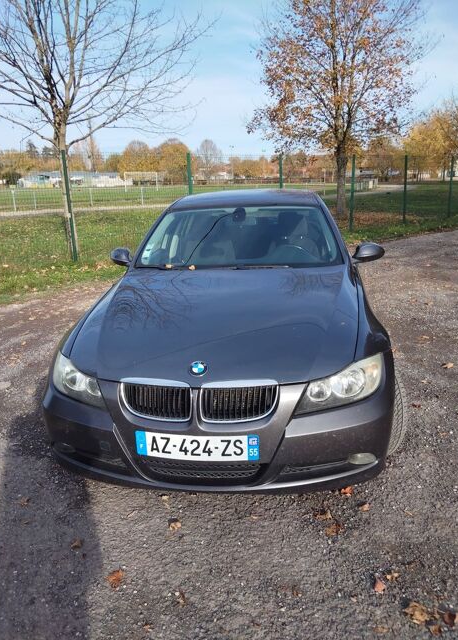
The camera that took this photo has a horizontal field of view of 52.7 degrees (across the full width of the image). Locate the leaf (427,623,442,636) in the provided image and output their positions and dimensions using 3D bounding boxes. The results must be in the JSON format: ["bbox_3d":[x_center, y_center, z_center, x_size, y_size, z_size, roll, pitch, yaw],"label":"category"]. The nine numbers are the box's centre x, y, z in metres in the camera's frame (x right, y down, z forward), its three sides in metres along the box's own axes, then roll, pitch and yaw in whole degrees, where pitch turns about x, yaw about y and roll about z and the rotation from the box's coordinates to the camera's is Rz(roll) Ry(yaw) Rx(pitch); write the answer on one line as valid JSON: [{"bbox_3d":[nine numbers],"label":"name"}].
[{"bbox_3d":[0.700,1.054,1.574,0.047,0.022,0.048,-3,17,0],"label":"leaf"}]

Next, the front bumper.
[{"bbox_3d":[-0.102,0.484,2.120,1.770,0.530,0.500,0,17,8],"label":"front bumper"}]

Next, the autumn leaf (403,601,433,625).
[{"bbox_3d":[0.666,1.034,1.633,0.100,0.030,0.088,3,18,19],"label":"autumn leaf"}]

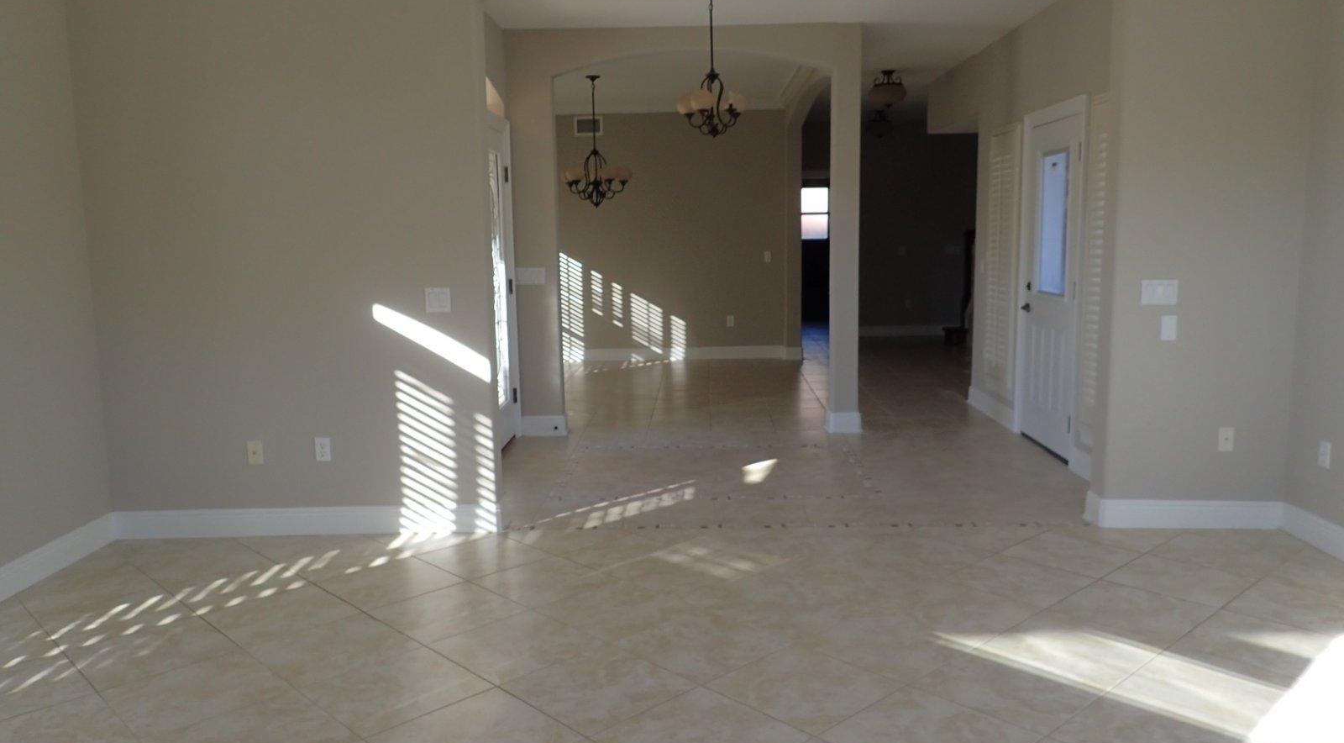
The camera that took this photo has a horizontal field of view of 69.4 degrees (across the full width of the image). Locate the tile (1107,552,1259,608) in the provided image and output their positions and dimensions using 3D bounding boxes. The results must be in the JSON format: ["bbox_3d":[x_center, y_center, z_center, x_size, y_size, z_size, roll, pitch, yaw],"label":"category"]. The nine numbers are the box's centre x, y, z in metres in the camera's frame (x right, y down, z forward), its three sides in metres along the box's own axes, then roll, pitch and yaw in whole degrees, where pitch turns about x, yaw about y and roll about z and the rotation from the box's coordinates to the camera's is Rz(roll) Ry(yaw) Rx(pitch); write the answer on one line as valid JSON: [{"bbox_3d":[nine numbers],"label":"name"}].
[{"bbox_3d":[2.039,0.826,3.899,0.450,0.010,0.450,-9,11,-43],"label":"tile"}]

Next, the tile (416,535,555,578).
[{"bbox_3d":[-0.838,0.840,4.380,0.452,0.010,0.452,-8,10,-43],"label":"tile"}]

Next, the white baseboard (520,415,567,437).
[{"bbox_3d":[-0.948,0.408,7.224,0.345,0.146,0.015,-1,7,2],"label":"white baseboard"}]

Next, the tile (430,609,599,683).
[{"bbox_3d":[-0.545,0.958,3.392,0.452,0.010,0.452,-8,10,-43],"label":"tile"}]

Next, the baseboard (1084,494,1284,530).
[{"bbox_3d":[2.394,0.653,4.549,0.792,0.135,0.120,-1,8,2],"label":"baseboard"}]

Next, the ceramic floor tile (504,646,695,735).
[{"bbox_3d":[-0.226,0.985,3.028,0.446,0.010,0.446,-8,11,-43],"label":"ceramic floor tile"}]

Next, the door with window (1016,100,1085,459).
[{"bbox_3d":[2.362,-0.553,6.087,0.060,2.100,1.014,-1,8,2],"label":"door with window"}]

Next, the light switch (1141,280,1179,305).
[{"bbox_3d":[2.199,-0.356,4.375,0.165,0.115,0.010,-1,8,2],"label":"light switch"}]

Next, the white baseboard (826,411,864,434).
[{"bbox_3d":[1.208,0.349,6.879,0.245,0.135,0.225,-1,8,2],"label":"white baseboard"}]

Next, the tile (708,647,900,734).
[{"bbox_3d":[0.411,0.986,3.033,0.452,0.010,0.452,-8,10,-43],"label":"tile"}]

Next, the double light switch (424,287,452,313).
[{"bbox_3d":[-1.110,-0.336,4.606,0.116,0.115,0.008,-1,7,2],"label":"double light switch"}]

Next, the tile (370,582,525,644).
[{"bbox_3d":[-0.854,0.923,3.716,0.452,0.010,0.452,-8,10,-43],"label":"tile"}]

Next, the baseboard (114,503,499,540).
[{"bbox_3d":[-1.737,0.715,4.625,1.845,0.135,0.018,-1,8,2],"label":"baseboard"}]

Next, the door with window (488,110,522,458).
[{"bbox_3d":[-1.177,-0.522,6.359,0.060,2.080,0.940,-1,8,2],"label":"door with window"}]

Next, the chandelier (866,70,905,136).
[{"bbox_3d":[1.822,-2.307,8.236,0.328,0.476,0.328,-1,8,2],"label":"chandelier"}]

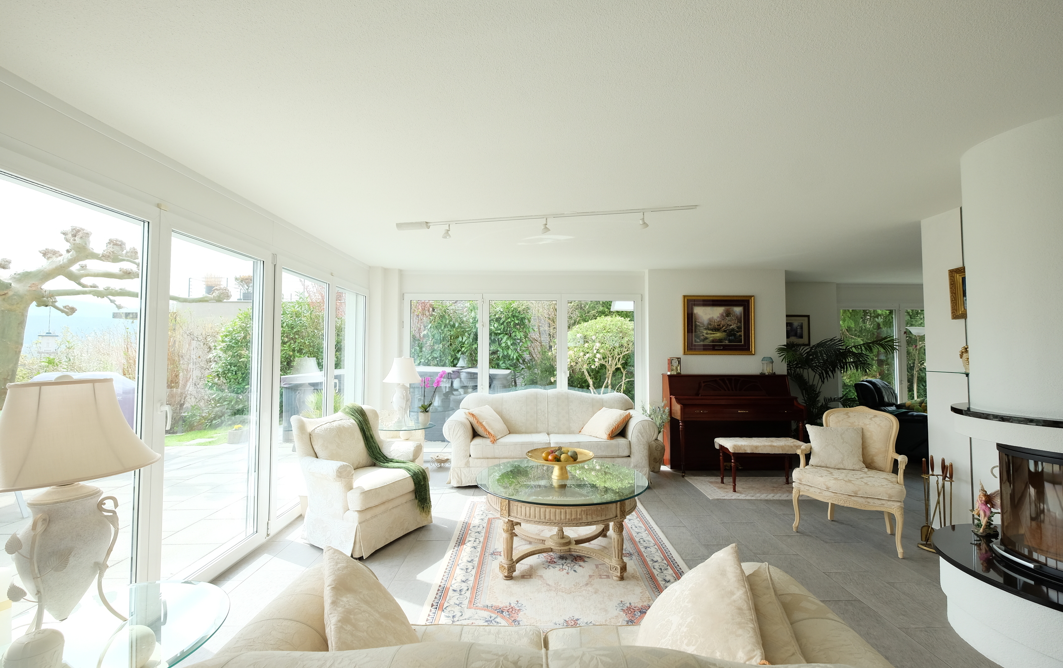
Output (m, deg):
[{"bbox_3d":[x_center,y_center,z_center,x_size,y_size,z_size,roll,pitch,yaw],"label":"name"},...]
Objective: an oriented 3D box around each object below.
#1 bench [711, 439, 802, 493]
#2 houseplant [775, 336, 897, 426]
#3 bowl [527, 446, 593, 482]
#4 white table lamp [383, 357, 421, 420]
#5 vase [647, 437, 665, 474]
[{"bbox_3d":[2.449,1.372,4.659,0.841,0.476,0.422,0,-2,-1],"label":"bench"},{"bbox_3d":[3.688,0.813,5.427,1.300,1.550,1.150,0,-2,-1],"label":"houseplant"},{"bbox_3d":[0.201,0.878,2.997,0.460,0.180,0.460,0,-2,0],"label":"bowl"},{"bbox_3d":[-1.485,0.663,5.111,0.438,0.779,0.438,0,-2,-1],"label":"white table lamp"},{"bbox_3d":[1.486,1.432,5.301,0.232,0.398,0.232,0,-2,-1],"label":"vase"}]

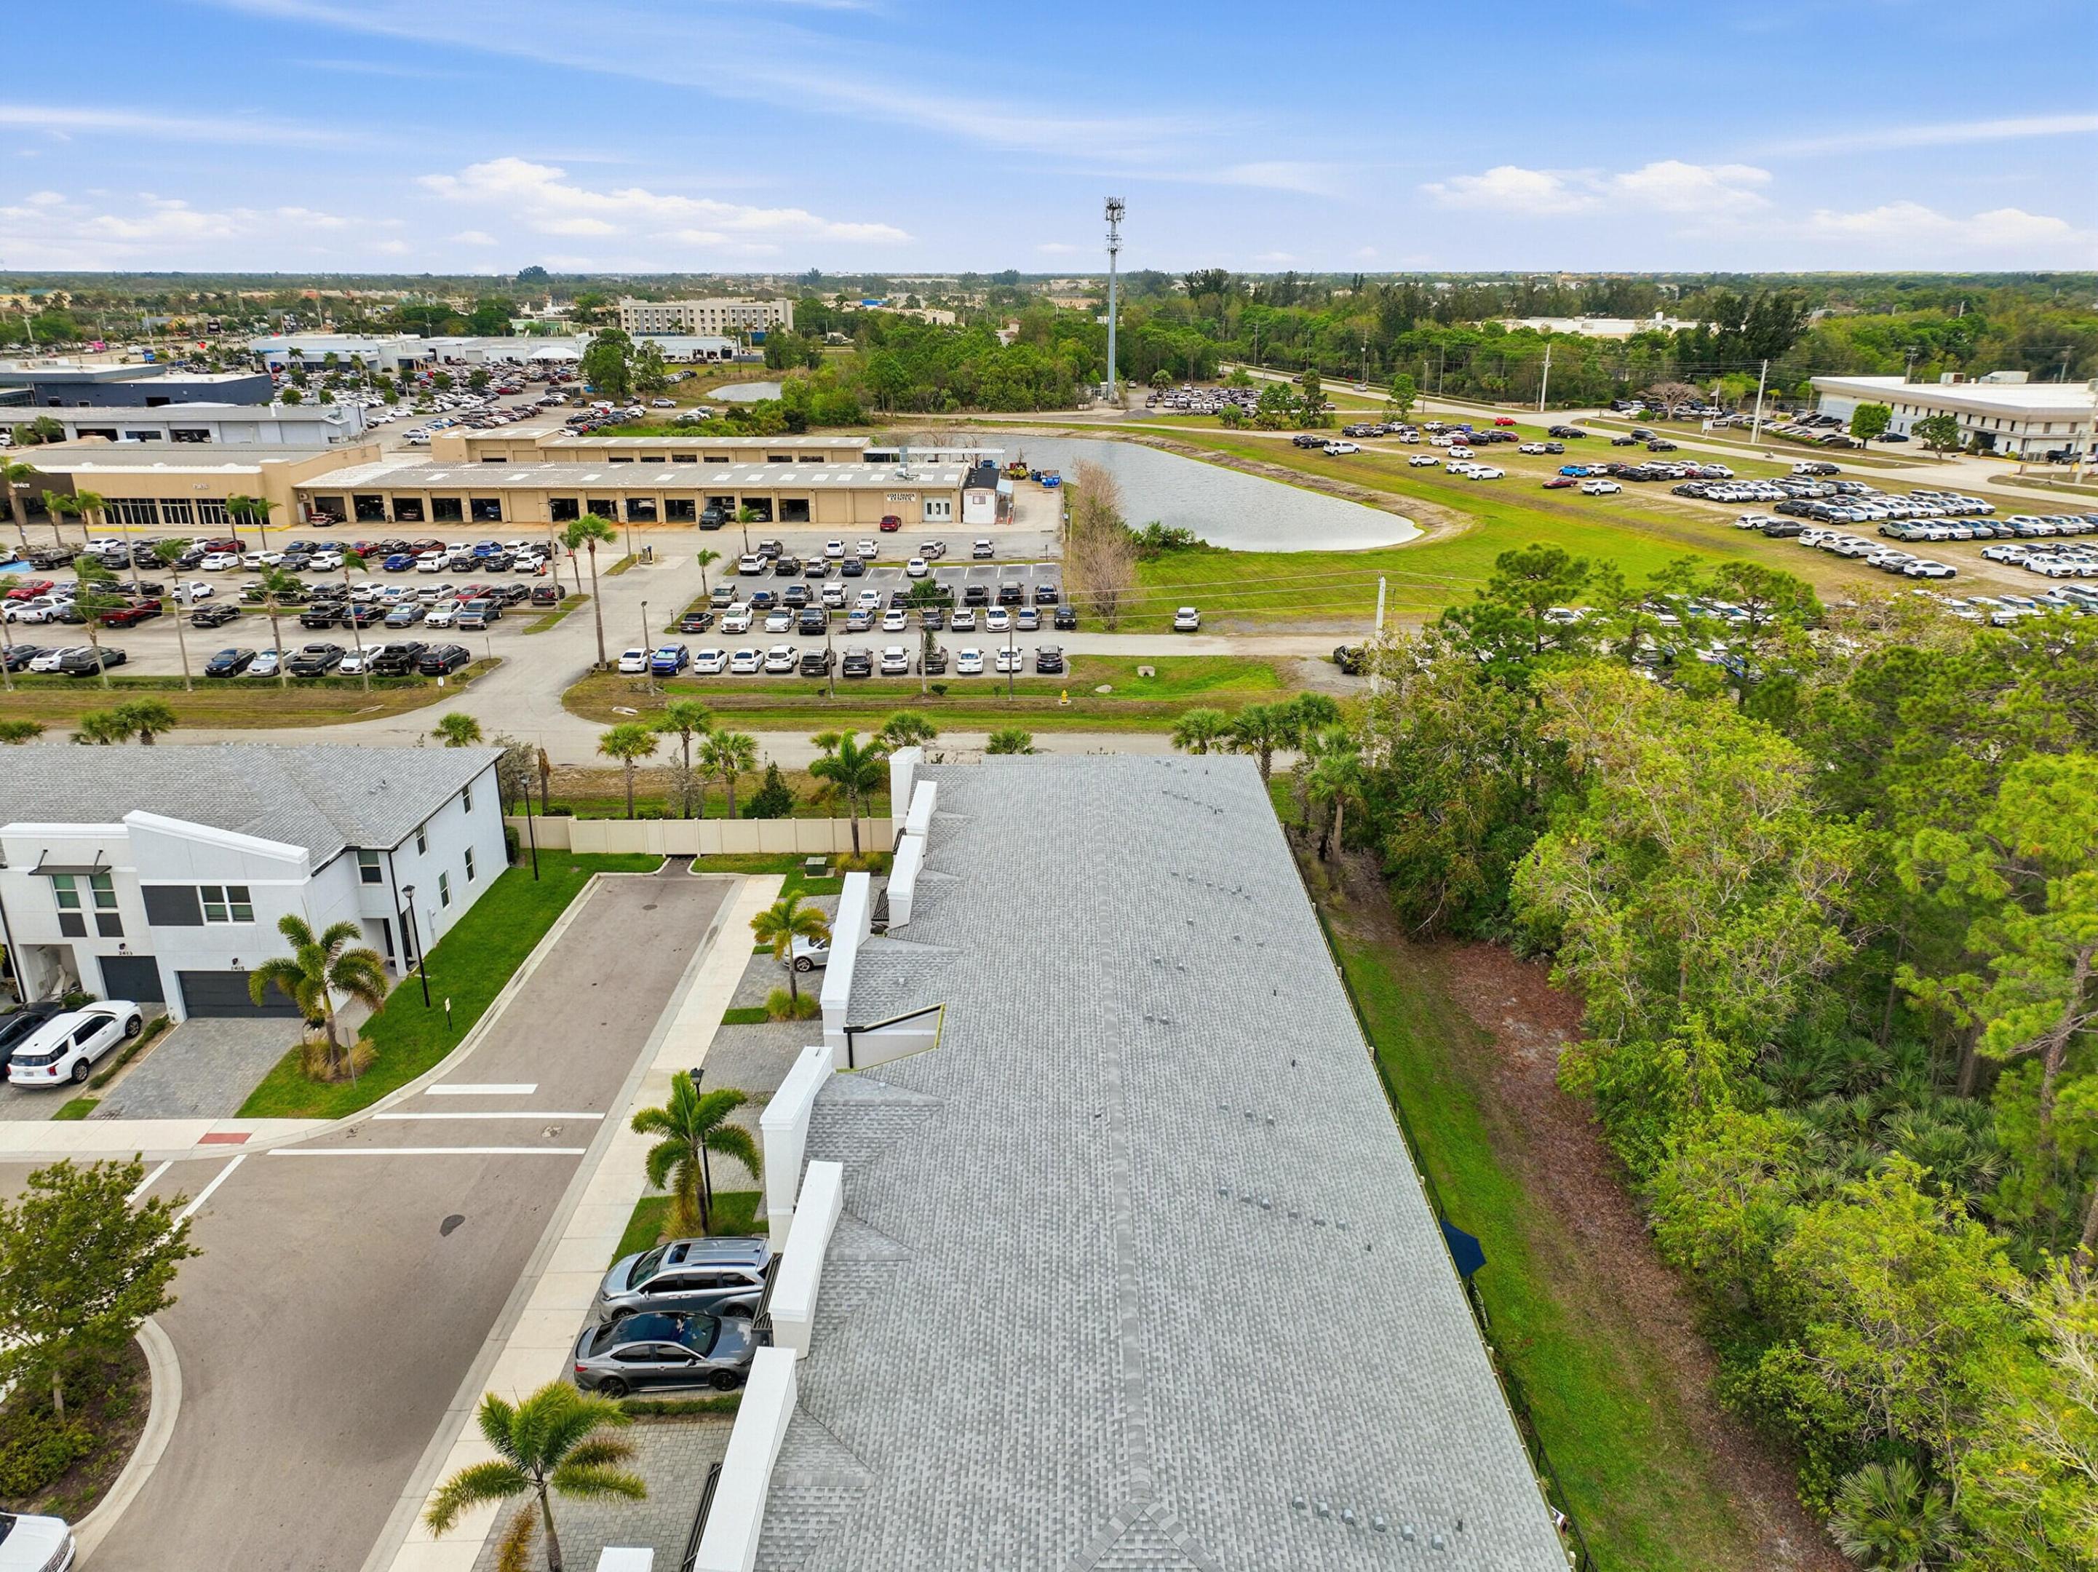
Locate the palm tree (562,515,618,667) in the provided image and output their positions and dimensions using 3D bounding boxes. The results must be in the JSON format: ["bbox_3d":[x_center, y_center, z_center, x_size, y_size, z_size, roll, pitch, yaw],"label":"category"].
[{"bbox_3d":[-31.643,-13.646,102.886,2.957,11.160,2.957,-6,20,-16],"label":"palm tree"}]

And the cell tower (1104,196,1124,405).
[{"bbox_3d":[13.800,-103.373,310.291,4.400,41.800,4.400,0,19,0],"label":"cell tower"}]

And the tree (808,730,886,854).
[{"bbox_3d":[-9.502,0.442,69.962,3.744,6.538,3.744,-3,20,-8],"label":"tree"}]

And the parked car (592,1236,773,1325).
[{"bbox_3d":[-9.800,13.560,39.966,5.180,1.760,1.990,0,19,0],"label":"parked car"}]

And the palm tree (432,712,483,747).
[{"bbox_3d":[-29.646,-0.708,73.569,2.600,6.303,2.600,-8,21,-22],"label":"palm tree"}]

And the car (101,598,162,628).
[{"bbox_3d":[-75.036,-14.245,119.049,1.950,1.850,5.600,-1,20,-2],"label":"car"}]

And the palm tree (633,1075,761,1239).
[{"bbox_3d":[-10.144,10.754,41.987,3.455,5.738,3.455,-5,20,-15],"label":"palm tree"}]

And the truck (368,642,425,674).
[{"bbox_3d":[-46.890,-9.470,105.520,2.000,1.920,5.800,-1,20,-2],"label":"truck"}]

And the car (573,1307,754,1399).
[{"bbox_3d":[-9.586,14.302,37.010,4.880,1.445,1.840,-1,20,-3],"label":"car"}]

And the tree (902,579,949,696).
[{"bbox_3d":[-7.834,-9.960,97.325,2.936,7.917,2.731,-2,20,-4],"label":"tree"}]

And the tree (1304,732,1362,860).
[{"bbox_3d":[13.750,0.644,69.499,2.800,6.400,2.800,0,19,0],"label":"tree"}]

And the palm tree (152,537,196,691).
[{"bbox_3d":[-57.960,-11.417,97.679,2.385,10.428,2.385,-11,22,-29],"label":"palm tree"}]

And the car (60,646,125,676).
[{"bbox_3d":[-69.122,-9.274,105.296,1.900,1.700,4.850,0,20,1],"label":"car"}]

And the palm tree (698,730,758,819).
[{"bbox_3d":[-15.940,-0.173,72.643,3.000,5.638,3.000,0,20,0],"label":"palm tree"}]

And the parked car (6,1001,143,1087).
[{"bbox_3d":[-35.050,9.042,52.515,1.980,1.750,4.980,1,19,2],"label":"parked car"}]

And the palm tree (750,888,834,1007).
[{"bbox_3d":[-9.930,6.275,56.216,3.100,4.650,3.100,0,19,0],"label":"palm tree"}]

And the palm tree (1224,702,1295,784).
[{"bbox_3d":[10.400,-0.586,71.927,3.500,7.100,3.500,0,19,0],"label":"palm tree"}]

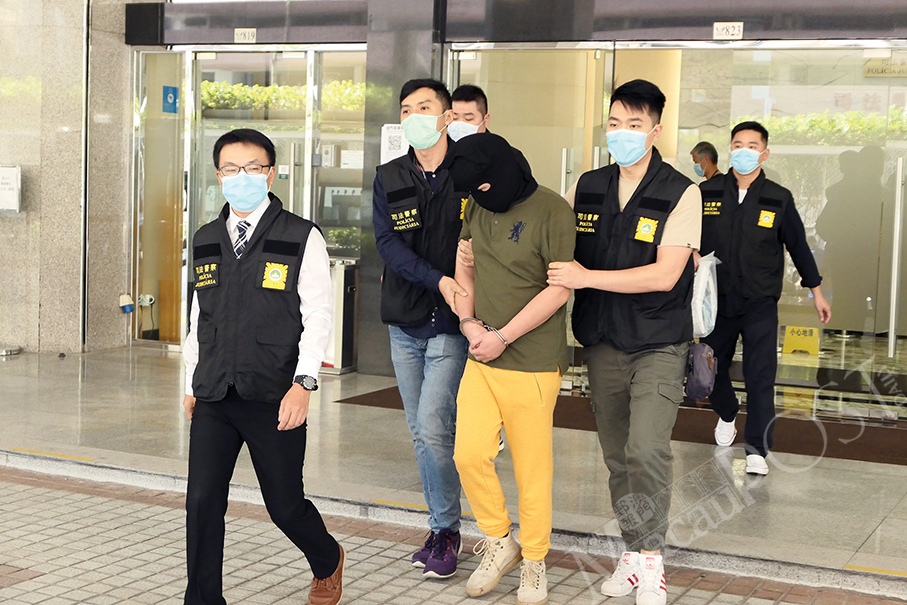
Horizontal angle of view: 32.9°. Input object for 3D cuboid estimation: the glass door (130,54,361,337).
[{"bbox_3d":[-1.467,-0.715,10.928,2.000,2.230,0.300,4,5,26],"label":"glass door"}]

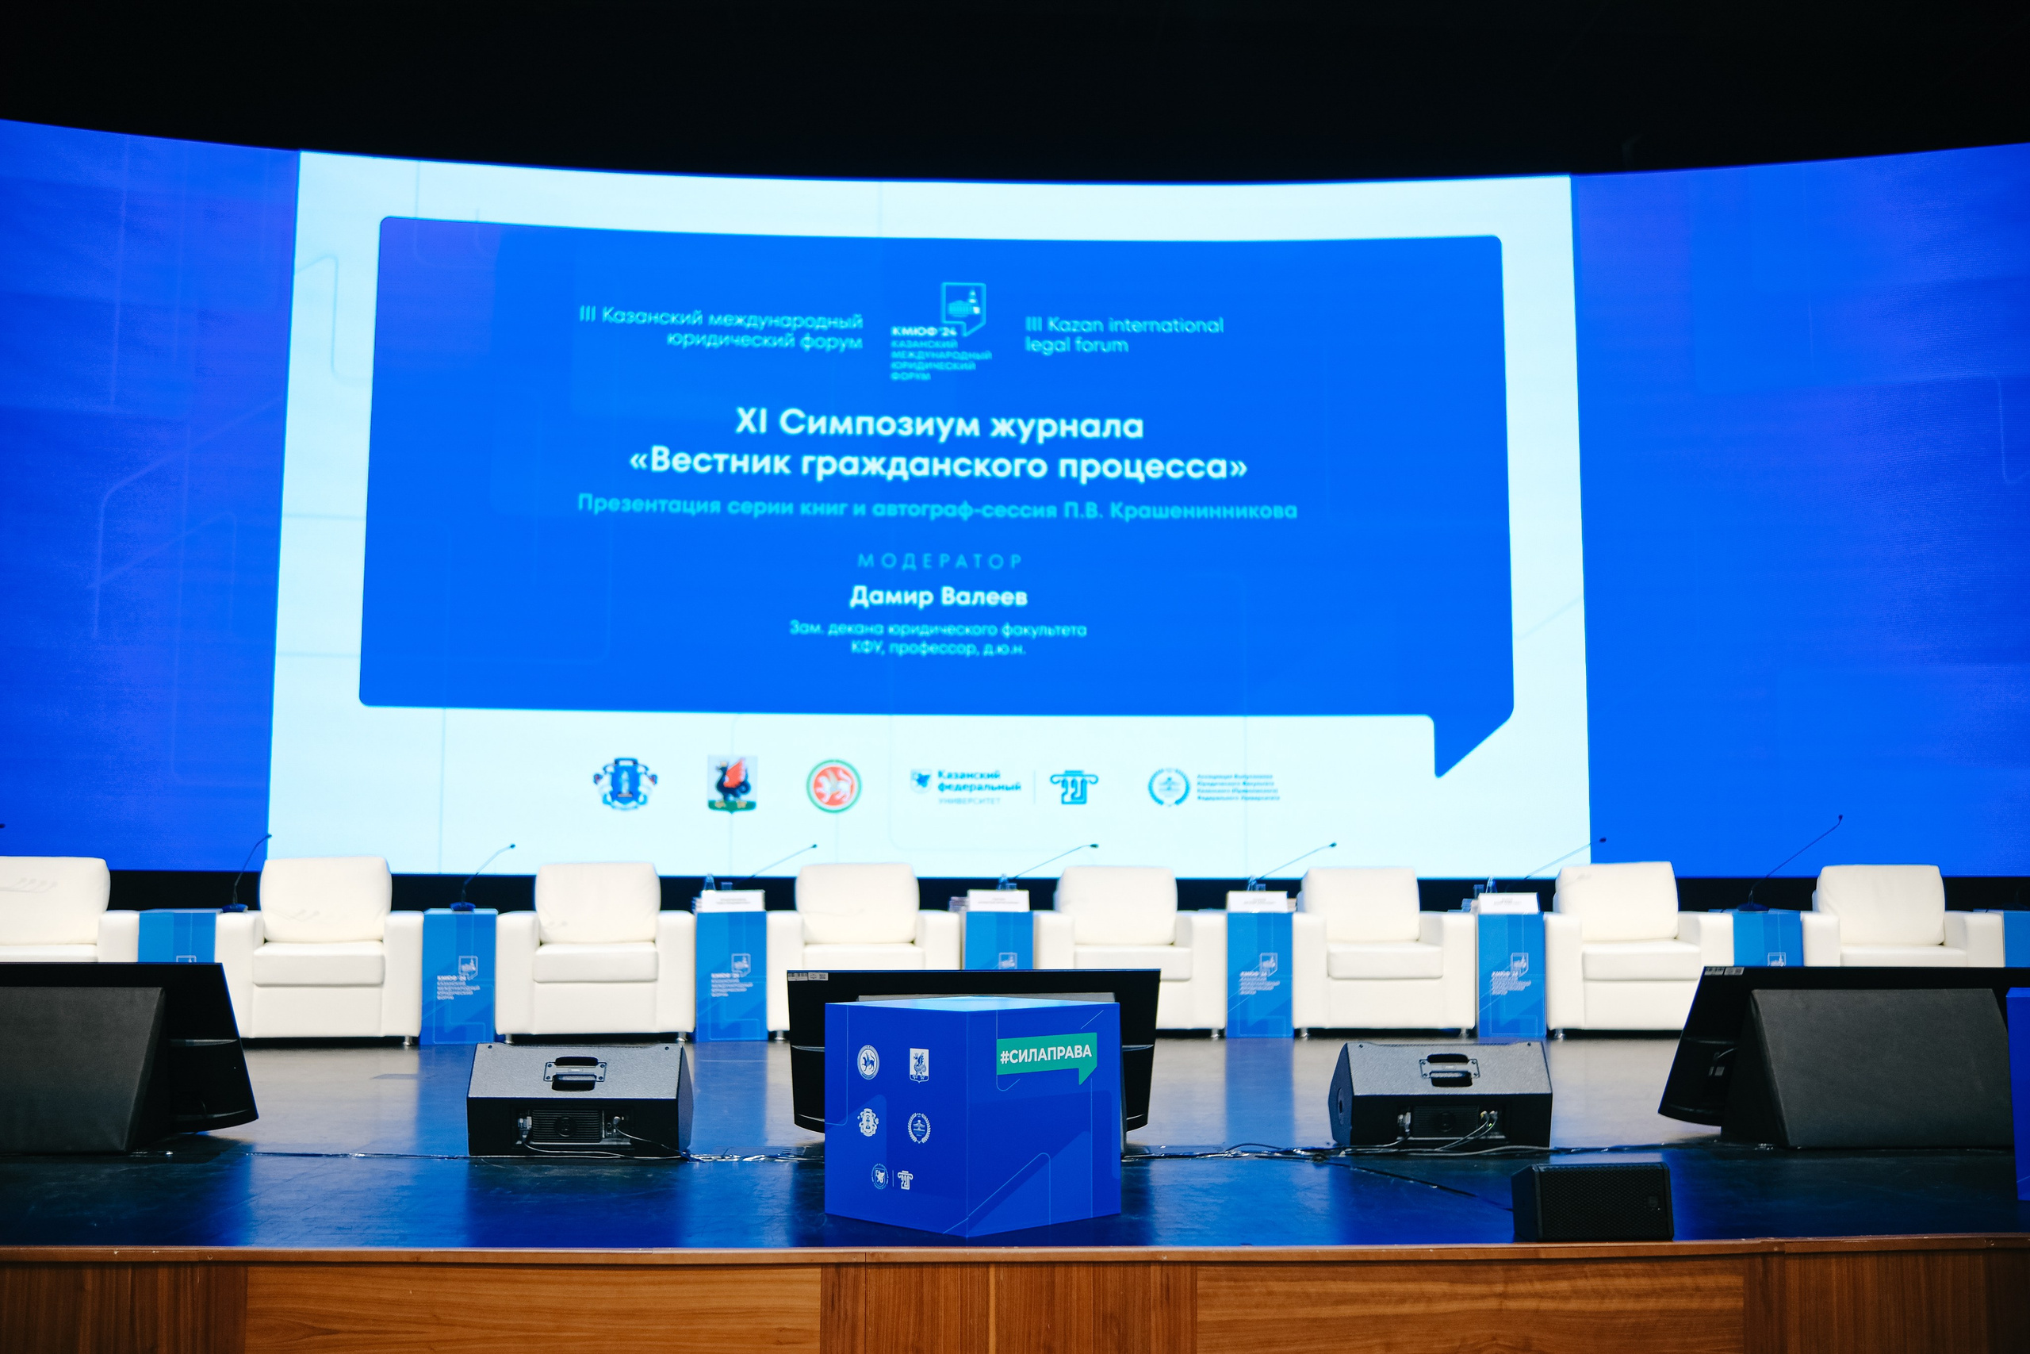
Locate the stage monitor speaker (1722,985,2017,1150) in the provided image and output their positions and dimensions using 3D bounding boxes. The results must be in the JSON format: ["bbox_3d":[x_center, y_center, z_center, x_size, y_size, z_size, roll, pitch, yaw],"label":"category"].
[{"bbox_3d":[2.648,1.196,6.061,0.780,0.450,0.460,0,-6,3],"label":"stage monitor speaker"}]

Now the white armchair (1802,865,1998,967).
[{"bbox_3d":[4.375,1.385,9.892,0.920,0.870,0.820,-1,-6,12],"label":"white armchair"}]

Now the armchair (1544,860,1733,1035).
[{"bbox_3d":[3.136,1.405,10.141,0.920,0.870,0.820,0,-6,6],"label":"armchair"}]

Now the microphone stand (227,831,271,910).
[{"bbox_3d":[-3.653,0.933,9.412,0.220,0.385,0.130,2,-6,-20],"label":"microphone stand"}]

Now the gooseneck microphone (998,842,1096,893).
[{"bbox_3d":[0.137,1.017,9.999,0.571,0.356,0.130,1,-6,-6],"label":"gooseneck microphone"}]

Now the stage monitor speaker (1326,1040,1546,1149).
[{"bbox_3d":[1.297,1.257,6.024,0.590,0.310,0.380,0,-6,1],"label":"stage monitor speaker"}]

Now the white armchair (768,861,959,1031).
[{"bbox_3d":[-0.793,1.381,10.031,0.920,0.855,0.860,1,-6,-8],"label":"white armchair"}]

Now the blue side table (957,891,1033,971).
[{"bbox_3d":[-0.090,1.489,9.936,0.335,0.630,0.380,1,-6,-5],"label":"blue side table"}]

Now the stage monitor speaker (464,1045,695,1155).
[{"bbox_3d":[-1.263,1.222,5.775,0.590,0.310,0.380,0,-6,-2],"label":"stage monitor speaker"}]

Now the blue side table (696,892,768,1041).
[{"bbox_3d":[-1.393,1.453,9.681,0.335,0.630,0.380,1,-6,-10],"label":"blue side table"}]

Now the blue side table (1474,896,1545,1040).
[{"bbox_3d":[2.500,1.498,10.057,0.335,0.630,0.380,0,-6,5],"label":"blue side table"}]

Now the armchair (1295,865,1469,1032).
[{"bbox_3d":[1.820,1.403,10.161,0.920,0.870,0.820,0,-6,1],"label":"armchair"}]

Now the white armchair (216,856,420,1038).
[{"bbox_3d":[-3.295,1.299,9.484,0.920,0.855,0.860,2,-6,-15],"label":"white armchair"}]

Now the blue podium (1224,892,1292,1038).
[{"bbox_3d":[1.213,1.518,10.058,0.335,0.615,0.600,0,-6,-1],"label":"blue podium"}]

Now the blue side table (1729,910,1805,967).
[{"bbox_3d":[3.743,1.490,9.954,0.335,0.620,0.380,-1,-6,9],"label":"blue side table"}]

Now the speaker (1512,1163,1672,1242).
[{"bbox_3d":[1.290,1.165,4.413,0.295,0.165,0.175,1,-15,-5],"label":"speaker"}]

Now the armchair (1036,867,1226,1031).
[{"bbox_3d":[0.556,1.409,10.247,0.920,0.855,0.860,0,-6,-2],"label":"armchair"}]

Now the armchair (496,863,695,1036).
[{"bbox_3d":[-2.077,1.353,9.812,0.920,0.870,0.820,2,-6,-13],"label":"armchair"}]

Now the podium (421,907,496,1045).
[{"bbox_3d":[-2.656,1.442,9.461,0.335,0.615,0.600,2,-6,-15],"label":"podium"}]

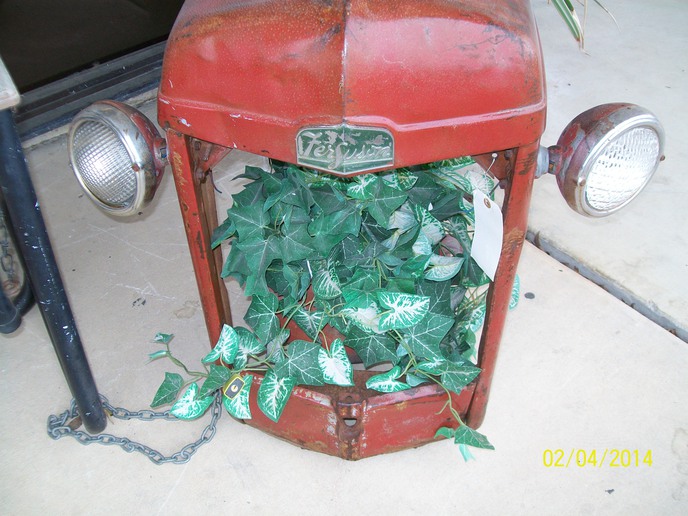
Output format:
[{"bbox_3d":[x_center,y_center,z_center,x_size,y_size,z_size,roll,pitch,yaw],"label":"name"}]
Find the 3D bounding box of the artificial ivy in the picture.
[{"bbox_3d":[-0.024,0.055,1.212,0.620,0.520,0.400,1,44,2],"label":"artificial ivy"}]

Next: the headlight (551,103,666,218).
[{"bbox_3d":[0.323,-0.129,0.912,0.143,0.143,0.103,-21,42,-20],"label":"headlight"}]

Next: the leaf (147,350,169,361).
[{"bbox_3d":[-0.319,0.167,1.223,0.037,0.015,0.022,-17,46,-16],"label":"leaf"}]

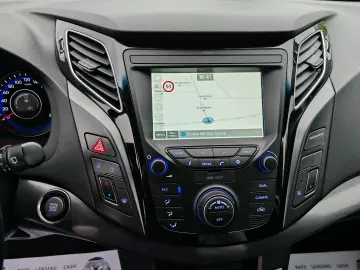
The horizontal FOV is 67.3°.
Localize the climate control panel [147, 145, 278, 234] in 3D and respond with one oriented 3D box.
[{"bbox_3d":[0.040,0.067,0.334,0.162,0.111,0.035,-2,-2,-4],"label":"climate control panel"}]

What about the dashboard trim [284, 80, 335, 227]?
[{"bbox_3d":[0.188,0.014,0.381,0.118,0.205,0.040,-1,1,-33],"label":"dashboard trim"}]

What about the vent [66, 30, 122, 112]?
[{"bbox_3d":[-0.129,-0.099,0.390,0.122,0.140,0.035,1,-8,28],"label":"vent"}]

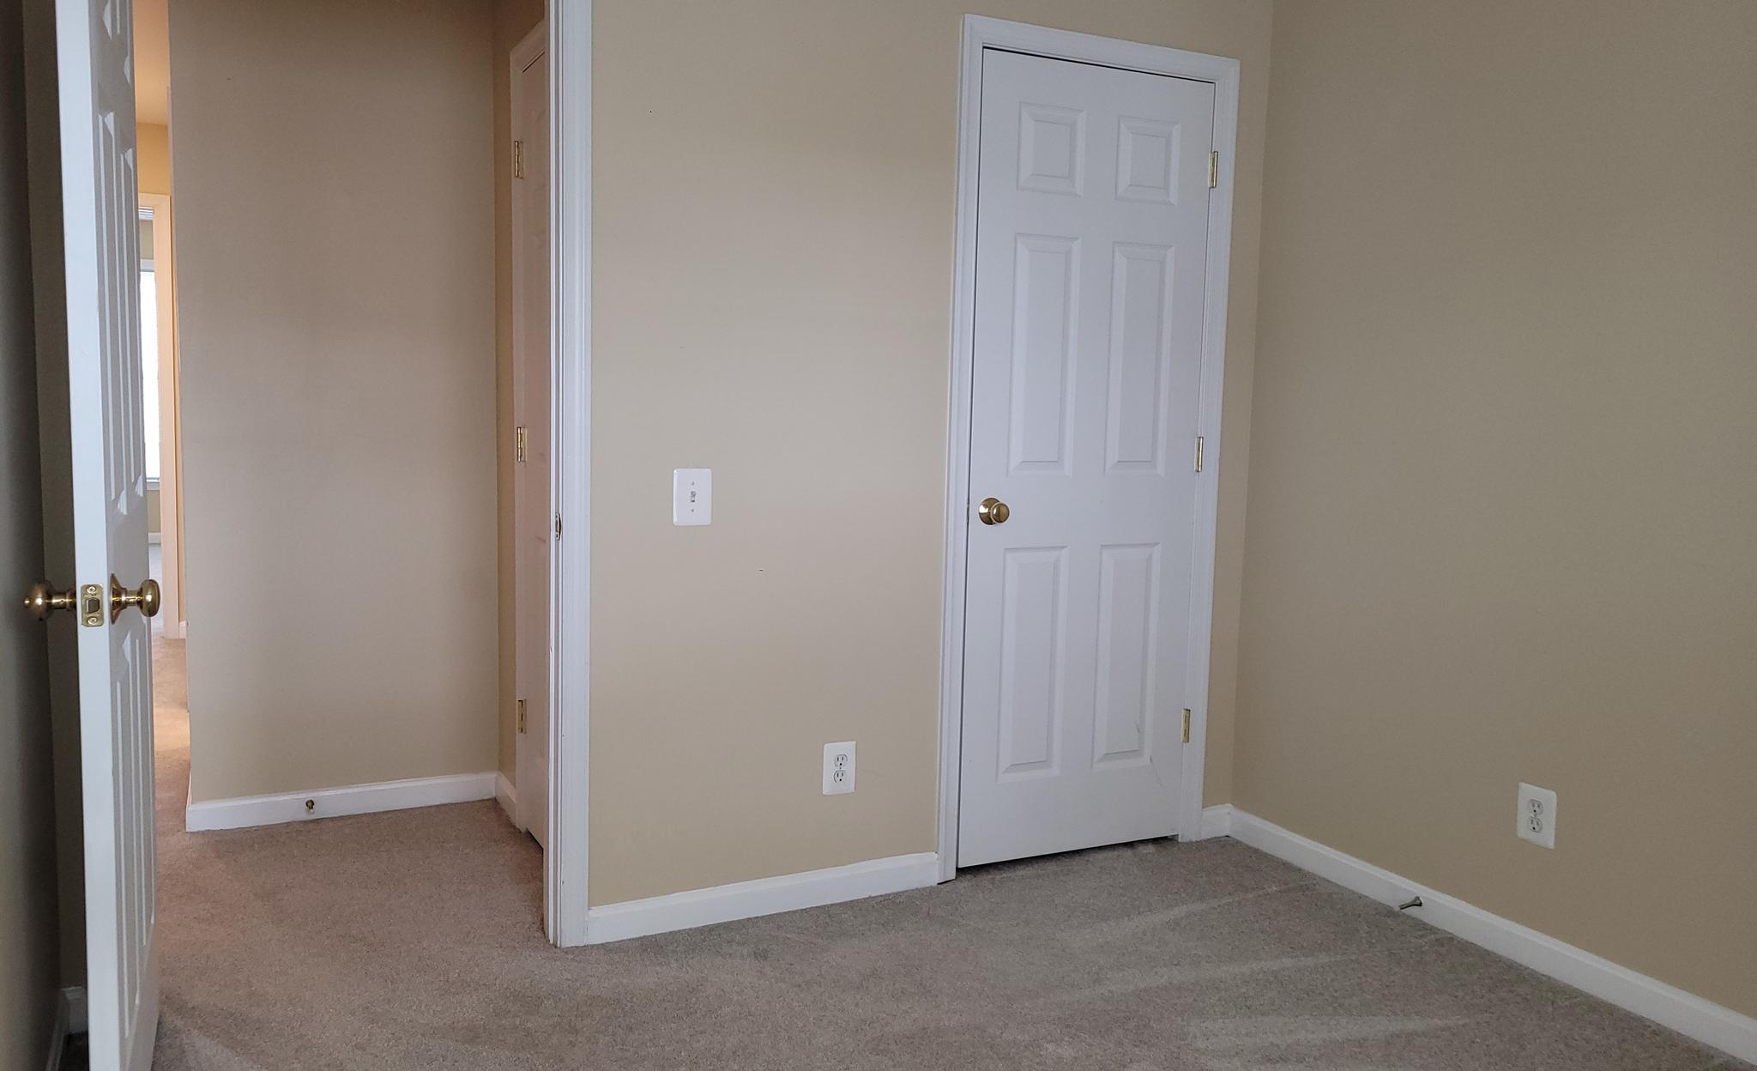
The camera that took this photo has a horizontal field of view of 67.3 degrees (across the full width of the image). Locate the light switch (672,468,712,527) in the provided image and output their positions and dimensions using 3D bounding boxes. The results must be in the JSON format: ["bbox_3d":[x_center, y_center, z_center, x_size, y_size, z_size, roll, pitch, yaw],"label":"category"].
[{"bbox_3d":[-0.407,-0.084,2.918,0.083,0.125,0.014,-2,6,-27],"label":"light switch"}]

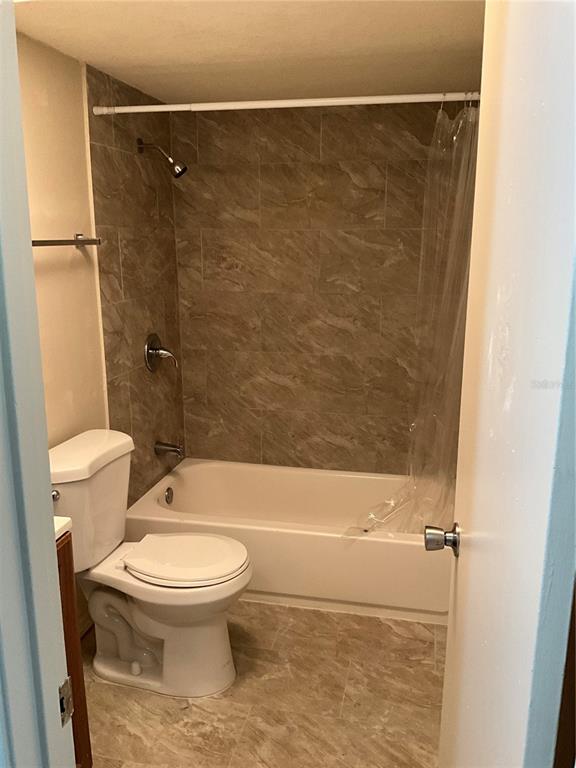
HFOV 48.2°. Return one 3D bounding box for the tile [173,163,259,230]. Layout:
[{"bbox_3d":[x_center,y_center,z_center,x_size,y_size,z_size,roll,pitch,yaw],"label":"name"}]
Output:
[{"bbox_3d":[-0.353,-0.929,3.208,0.446,0.309,0.012,3,14,12],"label":"tile"}]

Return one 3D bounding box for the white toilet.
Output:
[{"bbox_3d":[-0.462,0.658,2.408,0.700,0.800,0.465,3,14,12],"label":"white toilet"}]

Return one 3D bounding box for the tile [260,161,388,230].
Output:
[{"bbox_3d":[0.163,-0.903,3.097,0.612,0.309,0.012,3,14,12],"label":"tile"}]

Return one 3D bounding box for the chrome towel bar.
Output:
[{"bbox_3d":[-0.792,-0.476,2.152,0.075,0.043,0.535,3,14,12],"label":"chrome towel bar"}]

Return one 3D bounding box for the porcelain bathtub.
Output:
[{"bbox_3d":[0.096,0.709,3.119,1.520,0.366,0.732,3,14,12],"label":"porcelain bathtub"}]

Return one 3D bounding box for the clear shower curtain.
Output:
[{"bbox_3d":[0.550,-0.162,2.438,0.380,1.625,0.190,3,14,12],"label":"clear shower curtain"}]

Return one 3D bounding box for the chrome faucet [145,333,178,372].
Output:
[{"bbox_3d":[-0.593,-0.145,3.072,0.110,0.178,0.177,3,14,12],"label":"chrome faucet"}]

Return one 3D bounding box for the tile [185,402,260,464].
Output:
[{"bbox_3d":[-0.352,0.273,3.496,0.446,0.309,0.012,3,14,12],"label":"tile"}]

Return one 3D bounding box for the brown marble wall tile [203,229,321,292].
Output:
[{"bbox_3d":[-0.139,-0.618,3.234,0.612,0.309,0.012,3,14,12],"label":"brown marble wall tile"}]

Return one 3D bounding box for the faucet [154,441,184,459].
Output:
[{"bbox_3d":[-0.581,0.331,3.184,0.135,0.075,0.067,3,14,12],"label":"faucet"}]

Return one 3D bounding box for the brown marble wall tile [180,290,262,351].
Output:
[{"bbox_3d":[-0.353,-0.328,3.352,0.446,0.309,0.012,3,14,12],"label":"brown marble wall tile"}]

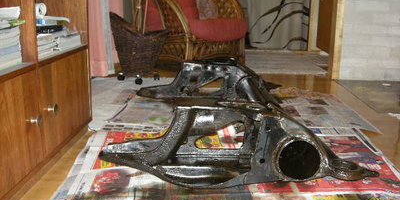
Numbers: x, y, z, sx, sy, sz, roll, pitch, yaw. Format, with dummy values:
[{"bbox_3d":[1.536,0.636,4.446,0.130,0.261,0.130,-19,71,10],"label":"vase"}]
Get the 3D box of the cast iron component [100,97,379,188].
[{"bbox_3d":[0.098,0.123,1.292,0.836,0.231,0.264,2,14,4],"label":"cast iron component"}]

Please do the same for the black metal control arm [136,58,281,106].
[{"bbox_3d":[0.070,-0.096,2.159,0.797,0.231,0.308,-1,14,-6],"label":"black metal control arm"}]

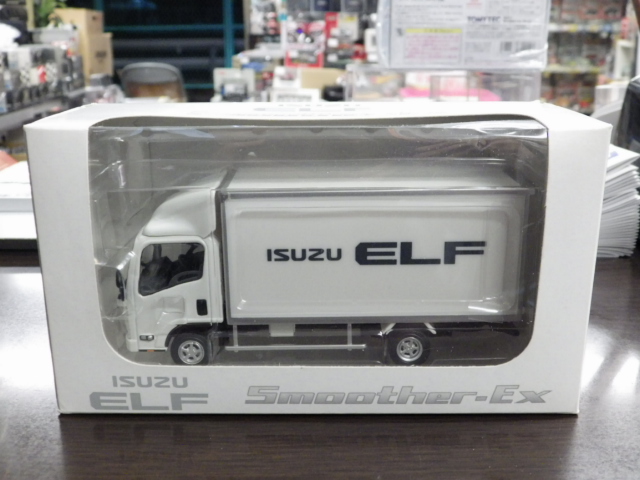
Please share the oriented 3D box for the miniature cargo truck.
[{"bbox_3d":[0.000,0.011,0.317,0.159,0.074,0.050,0,16,-1],"label":"miniature cargo truck"}]

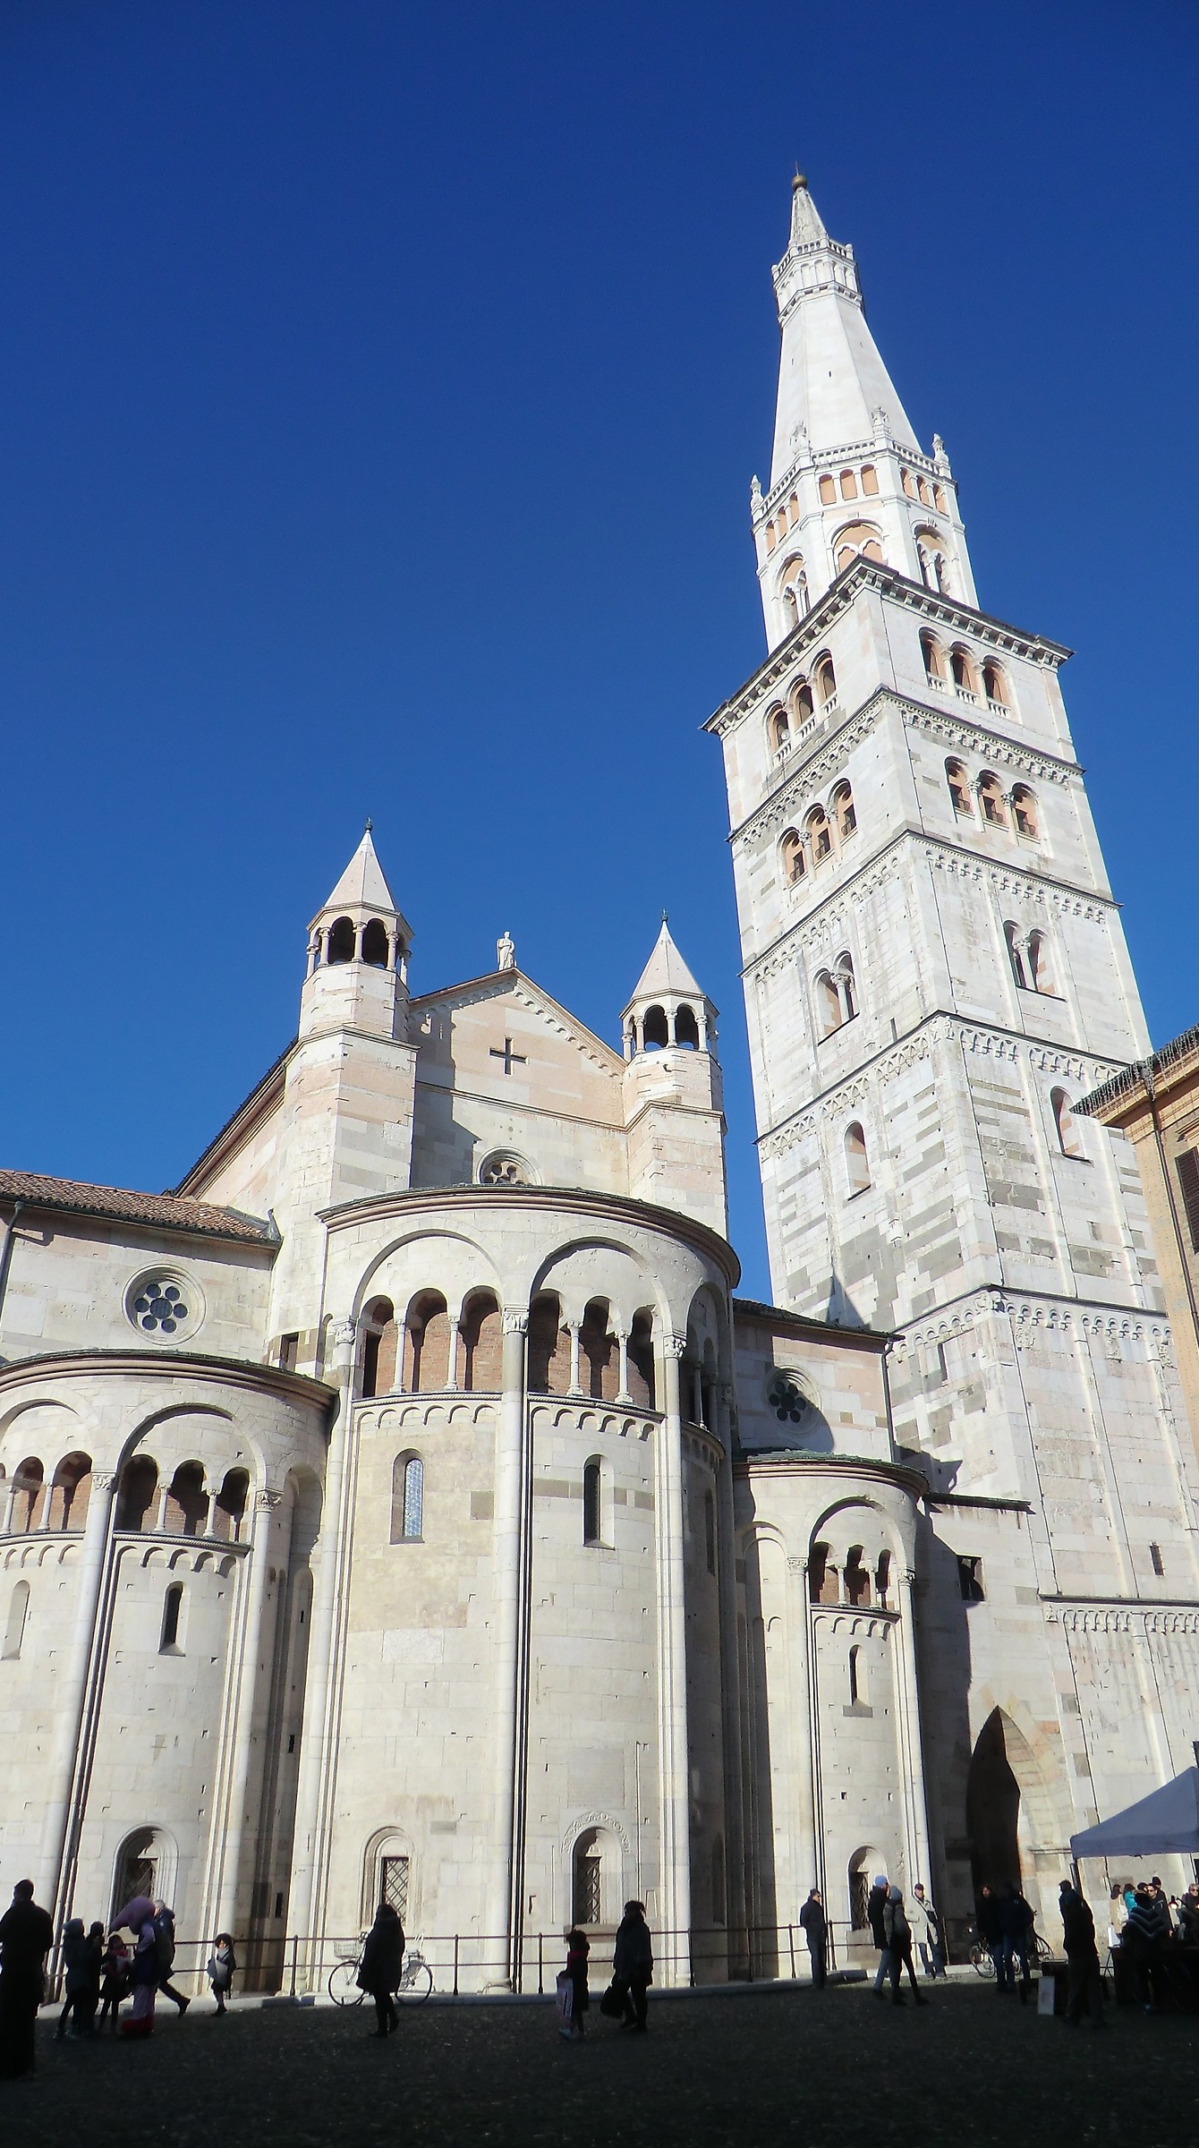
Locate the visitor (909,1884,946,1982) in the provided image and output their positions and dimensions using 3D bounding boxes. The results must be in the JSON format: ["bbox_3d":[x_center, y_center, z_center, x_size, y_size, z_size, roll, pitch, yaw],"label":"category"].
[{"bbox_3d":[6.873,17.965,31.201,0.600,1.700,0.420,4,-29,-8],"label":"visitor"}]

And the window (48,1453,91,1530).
[{"bbox_3d":[-10.342,8.154,29.097,0.840,1.520,0.400,-2,-29,3],"label":"window"}]

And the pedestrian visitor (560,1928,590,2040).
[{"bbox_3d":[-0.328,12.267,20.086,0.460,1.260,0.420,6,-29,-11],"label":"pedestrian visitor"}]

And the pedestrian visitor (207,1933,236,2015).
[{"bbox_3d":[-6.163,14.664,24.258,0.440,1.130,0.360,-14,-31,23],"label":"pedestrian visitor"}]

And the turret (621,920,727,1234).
[{"bbox_3d":[1.972,-0.167,43.260,2.600,10.400,2.600,15,-32,-26],"label":"turret"}]

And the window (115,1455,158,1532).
[{"bbox_3d":[-9.060,8.230,29.190,0.860,1.500,0.400,8,-30,-15],"label":"window"}]

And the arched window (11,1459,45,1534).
[{"bbox_3d":[-11.249,8.426,29.696,0.800,1.450,0.320,-16,-33,26],"label":"arched window"}]

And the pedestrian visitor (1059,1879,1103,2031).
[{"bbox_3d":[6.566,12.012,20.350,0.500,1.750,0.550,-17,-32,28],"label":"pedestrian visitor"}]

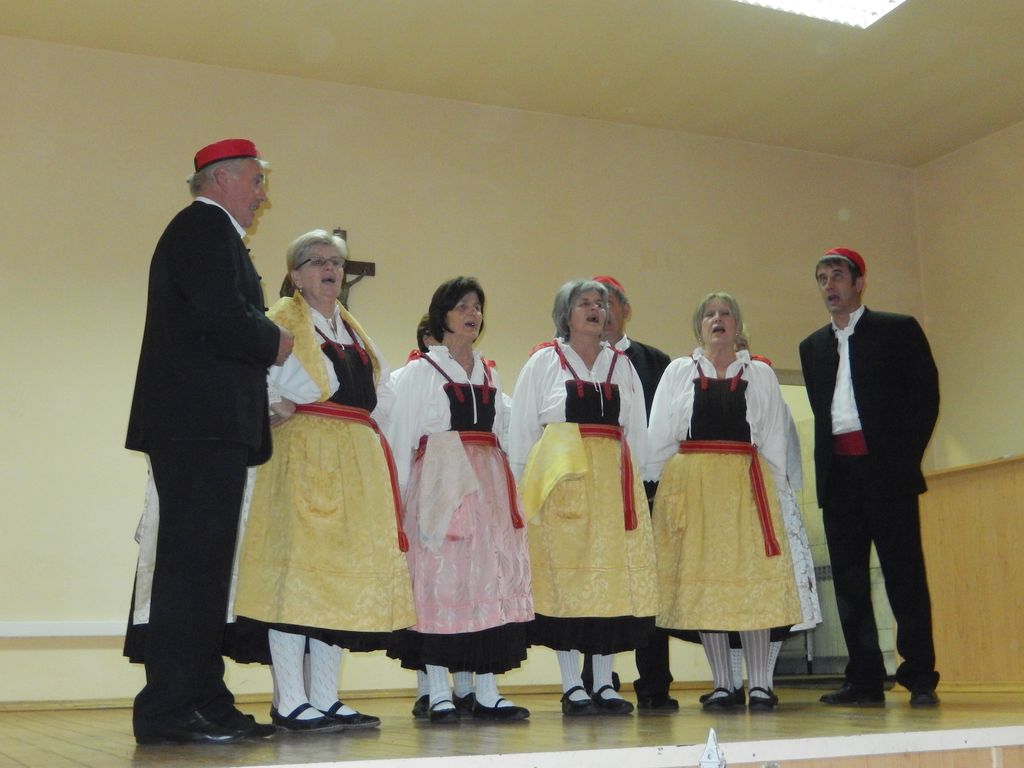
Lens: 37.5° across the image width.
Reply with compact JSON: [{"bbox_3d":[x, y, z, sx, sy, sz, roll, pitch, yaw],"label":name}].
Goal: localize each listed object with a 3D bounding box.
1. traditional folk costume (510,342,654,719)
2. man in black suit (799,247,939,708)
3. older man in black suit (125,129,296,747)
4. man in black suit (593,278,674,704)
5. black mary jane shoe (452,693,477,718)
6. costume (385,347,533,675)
[{"bbox_3d":[0.269,0.519,5.697,0.540,1.411,0.440,3,-11,-24],"label":"traditional folk costume"},{"bbox_3d":[1.395,0.336,5.942,0.540,1.810,0.420,-10,-13,42],"label":"man in black suit"},{"bbox_3d":[-0.876,0.134,4.460,0.480,1.795,0.540,-1,-10,0],"label":"older man in black suit"},{"bbox_3d":[0.443,0.410,6.167,0.520,1.780,0.360,0,-10,-5],"label":"man in black suit"},{"bbox_3d":[-0.164,1.164,5.511,0.090,0.094,0.250,-2,-10,3],"label":"black mary jane shoe"},{"bbox_3d":[-0.187,0.448,5.476,0.550,1.191,0.460,5,-12,-31],"label":"costume"}]

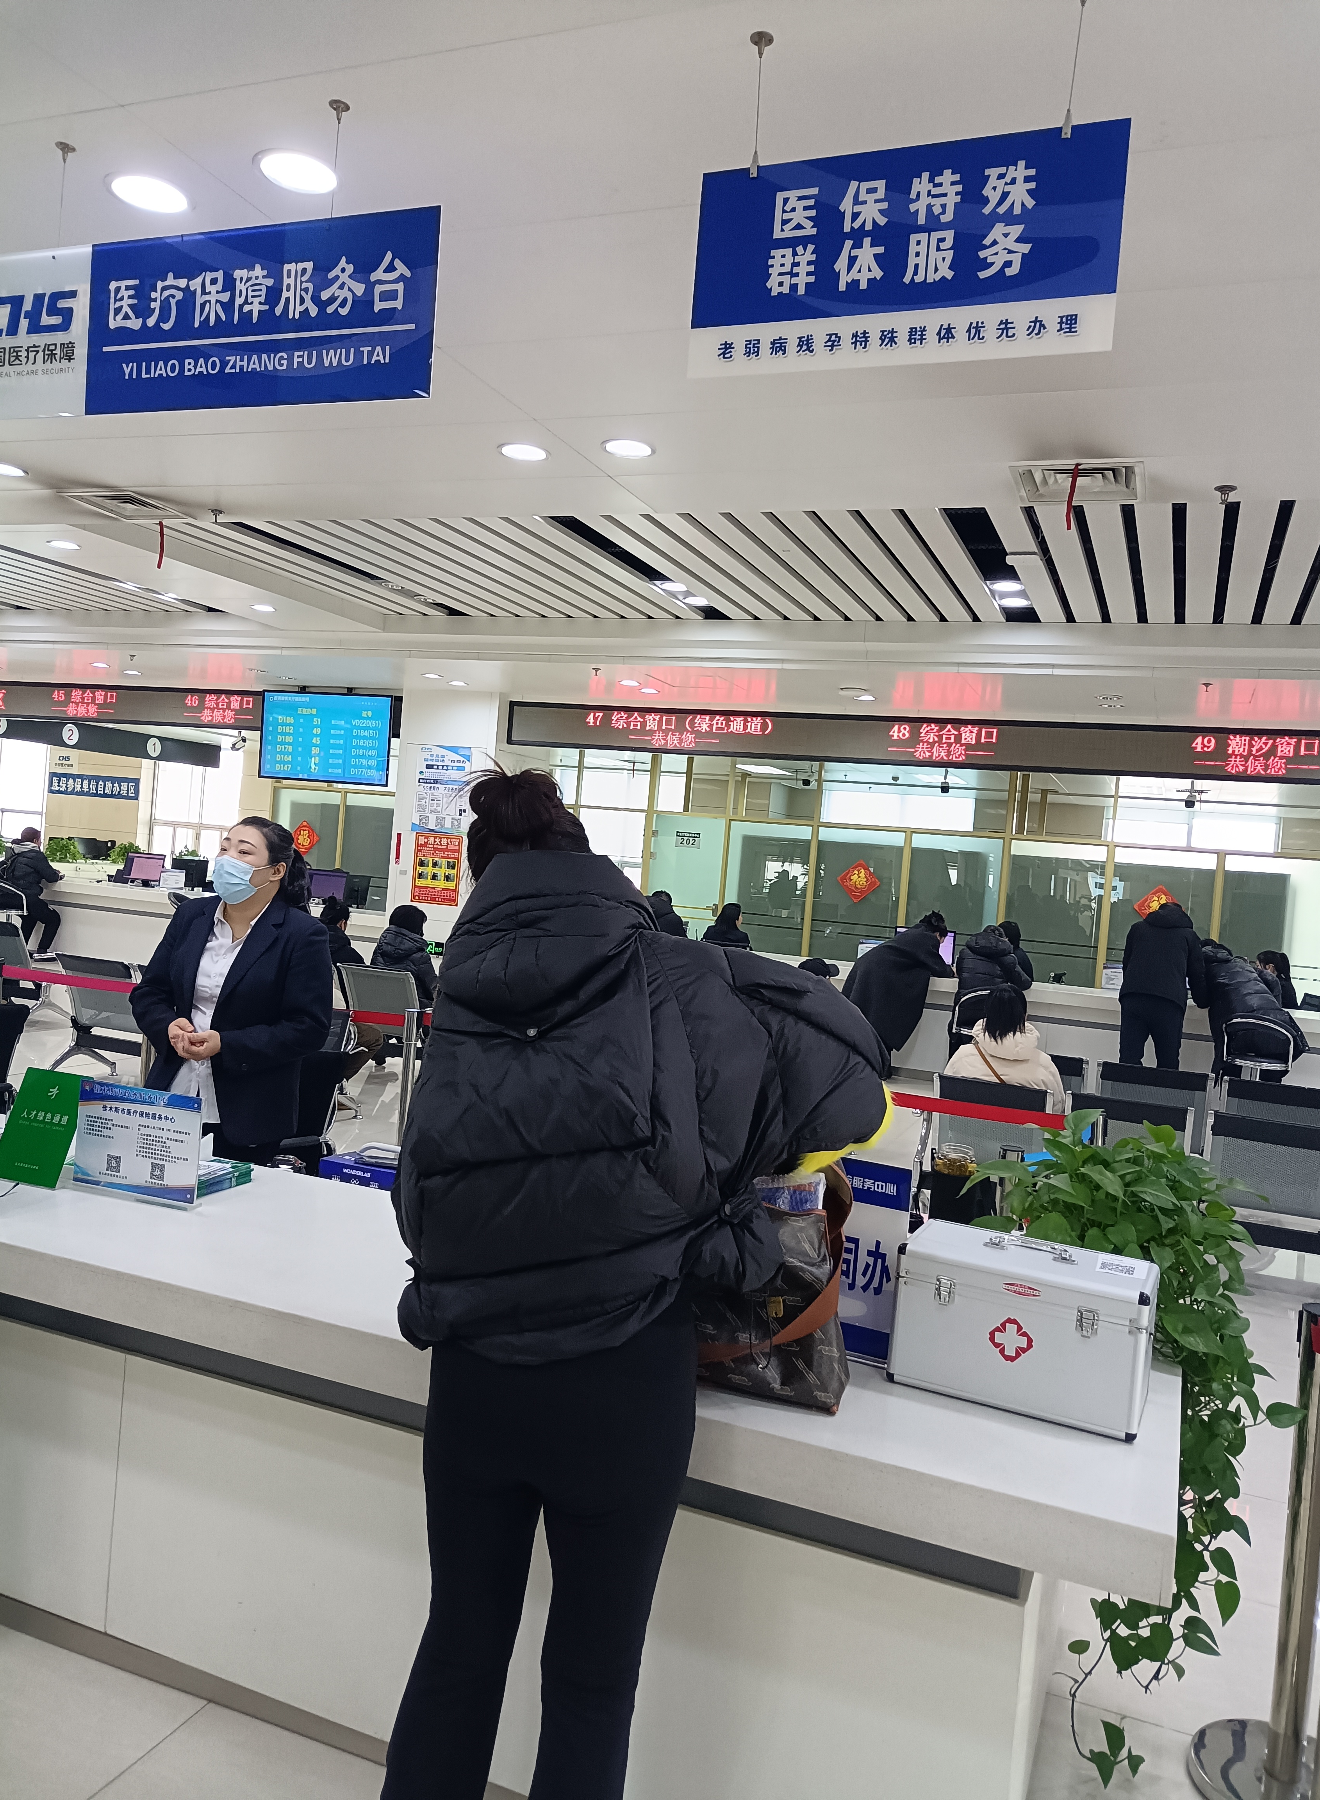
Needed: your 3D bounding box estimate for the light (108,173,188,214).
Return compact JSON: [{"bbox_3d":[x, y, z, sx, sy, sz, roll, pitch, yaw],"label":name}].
[{"bbox_3d":[-1.115,-1.543,2.954,0.178,0.030,0.178,5,1,21],"label":"light"}]

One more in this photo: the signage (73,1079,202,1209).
[{"bbox_3d":[-1.049,0.486,2.718,0.300,0.220,0.050,5,1,19],"label":"signage"}]

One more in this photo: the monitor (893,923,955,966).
[{"bbox_3d":[2.239,0.443,11.465,0.510,0.380,0.160,5,1,21],"label":"monitor"}]

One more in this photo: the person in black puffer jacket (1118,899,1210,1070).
[{"bbox_3d":[3.609,0.792,9.728,0.560,1.590,0.460,5,1,22],"label":"person in black puffer jacket"}]

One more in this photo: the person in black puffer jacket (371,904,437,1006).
[{"bbox_3d":[-1.718,0.633,9.171,0.520,1.240,0.720,5,1,27],"label":"person in black puffer jacket"}]

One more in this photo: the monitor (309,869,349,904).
[{"bbox_3d":[-3.284,-0.122,13.423,0.480,0.341,0.190,5,1,22],"label":"monitor"}]

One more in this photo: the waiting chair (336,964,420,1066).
[{"bbox_3d":[-1.649,0.794,8.337,0.540,0.770,0.570,5,1,22],"label":"waiting chair"}]

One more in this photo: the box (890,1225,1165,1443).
[{"bbox_3d":[0.559,0.644,2.071,0.360,0.216,0.185,6,1,25],"label":"box"}]

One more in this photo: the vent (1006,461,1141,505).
[{"bbox_3d":[1.404,-1.381,4.507,0.420,0.040,0.440,6,1,21],"label":"vent"}]

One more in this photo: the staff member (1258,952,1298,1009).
[{"bbox_3d":[4.978,1.083,11.039,0.620,1.300,0.480,4,1,-16],"label":"staff member"}]

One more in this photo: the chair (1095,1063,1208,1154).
[{"bbox_3d":[2.530,1.244,6.947,0.540,0.800,0.630,5,1,23],"label":"chair"}]

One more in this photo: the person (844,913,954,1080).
[{"bbox_3d":[1.940,0.787,10.967,0.800,1.430,0.550,4,1,-19],"label":"person"}]

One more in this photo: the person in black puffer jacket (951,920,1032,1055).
[{"bbox_3d":[2.440,0.812,9.989,0.560,1.220,0.680,6,1,27],"label":"person in black puffer jacket"}]

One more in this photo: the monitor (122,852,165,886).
[{"bbox_3d":[-5.447,-0.310,14.287,0.500,0.351,0.190,5,1,22],"label":"monitor"}]

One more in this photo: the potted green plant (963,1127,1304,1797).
[{"bbox_3d":[0.741,0.878,2.194,0.510,1.050,0.410,5,1,22],"label":"potted green plant"}]

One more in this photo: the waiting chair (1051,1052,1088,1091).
[{"bbox_3d":[1.940,1.132,7.067,0.520,0.750,0.640,6,1,21],"label":"waiting chair"}]

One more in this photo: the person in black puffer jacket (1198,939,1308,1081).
[{"bbox_3d":[4.239,1.035,9.739,0.600,1.360,0.850,5,1,4],"label":"person in black puffer jacket"}]

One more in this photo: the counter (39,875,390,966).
[{"bbox_3d":[-4.505,0.479,13.979,4.400,0.880,0.800,5,1,21],"label":"counter"}]

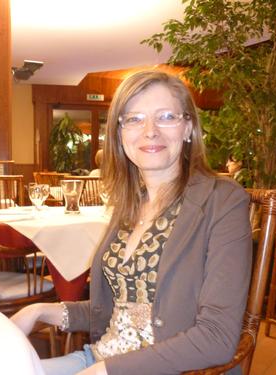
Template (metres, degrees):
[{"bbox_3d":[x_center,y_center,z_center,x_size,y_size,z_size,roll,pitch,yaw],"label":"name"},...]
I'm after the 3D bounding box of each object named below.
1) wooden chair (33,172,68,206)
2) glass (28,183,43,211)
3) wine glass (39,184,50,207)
[{"bbox_3d":[-0.691,0.330,4.722,0.510,0.960,0.510,3,4,41],"label":"wooden chair"},{"bbox_3d":[-0.645,0.060,3.007,0.080,0.175,0.080,0,3,0],"label":"glass"},{"bbox_3d":[-0.605,0.059,3.107,0.078,0.168,0.078,0,3,0],"label":"wine glass"}]

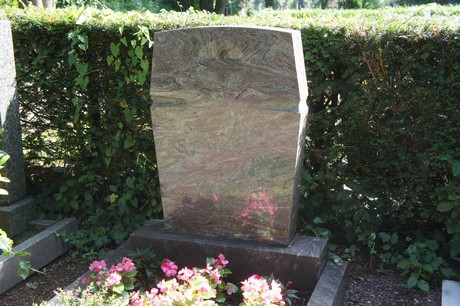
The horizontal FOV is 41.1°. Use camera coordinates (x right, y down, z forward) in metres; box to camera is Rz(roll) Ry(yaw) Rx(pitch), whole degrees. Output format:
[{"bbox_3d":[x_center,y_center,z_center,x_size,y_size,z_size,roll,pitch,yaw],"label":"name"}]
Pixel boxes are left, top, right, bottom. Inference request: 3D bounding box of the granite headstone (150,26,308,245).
[{"bbox_3d":[-0.007,-0.099,3.057,0.770,1.046,0.161,4,14,19],"label":"granite headstone"}]

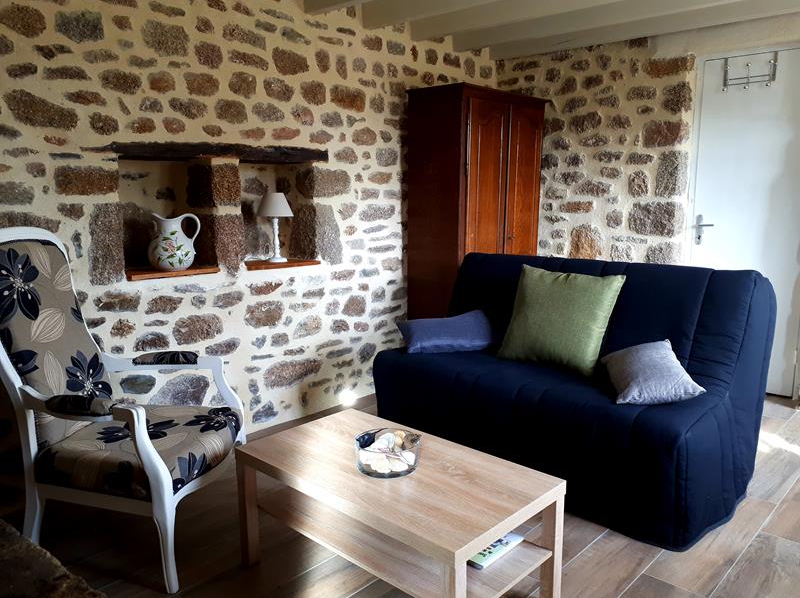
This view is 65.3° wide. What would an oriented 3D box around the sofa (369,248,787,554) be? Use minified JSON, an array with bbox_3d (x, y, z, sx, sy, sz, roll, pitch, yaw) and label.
[{"bbox_3d":[0.740,0.297,2.870,1.470,0.920,0.940,8,12,43],"label":"sofa"}]

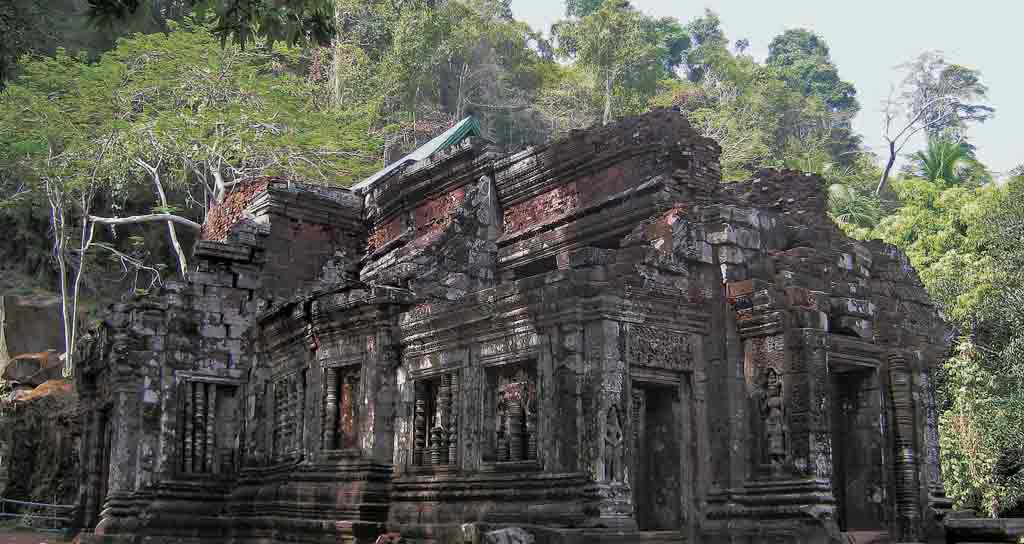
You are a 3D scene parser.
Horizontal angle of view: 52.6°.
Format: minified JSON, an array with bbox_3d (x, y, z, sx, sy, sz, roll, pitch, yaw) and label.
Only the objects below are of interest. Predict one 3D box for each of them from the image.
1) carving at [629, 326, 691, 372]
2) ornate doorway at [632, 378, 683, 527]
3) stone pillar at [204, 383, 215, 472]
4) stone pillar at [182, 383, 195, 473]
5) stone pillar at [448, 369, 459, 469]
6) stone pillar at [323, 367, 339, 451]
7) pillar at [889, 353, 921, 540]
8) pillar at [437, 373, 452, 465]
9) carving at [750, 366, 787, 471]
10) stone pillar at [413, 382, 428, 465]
[{"bbox_3d":[2.080,1.106,14.713,1.188,0.540,0.216,9,-16,-33],"label":"carving"},{"bbox_3d":[1.996,2.560,14.423,0.886,2.020,0.302,9,-16,-33],"label":"ornate doorway"},{"bbox_3d":[-6.078,3.116,20.805,0.140,1.794,0.140,9,-16,-33],"label":"stone pillar"},{"bbox_3d":[-6.426,3.080,20.568,0.151,1.773,0.151,9,-16,-33],"label":"stone pillar"},{"bbox_3d":[-0.972,2.427,17.213,0.140,1.586,0.140,1,-13,0],"label":"stone pillar"},{"bbox_3d":[-3.487,2.615,19.892,0.205,1.607,0.205,9,-16,-33],"label":"stone pillar"},{"bbox_3d":[5.747,2.528,15.165,0.270,2.720,0.270,9,-16,-33],"label":"pillar"},{"bbox_3d":[-1.138,2.462,17.452,0.173,1.541,0.173,9,-16,-33],"label":"pillar"},{"bbox_3d":[3.603,2.092,14.545,0.238,1.479,0.540,9,-16,-33],"label":"carving"},{"bbox_3d":[-1.599,2.641,18.099,0.184,1.492,0.184,9,-16,-33],"label":"stone pillar"}]

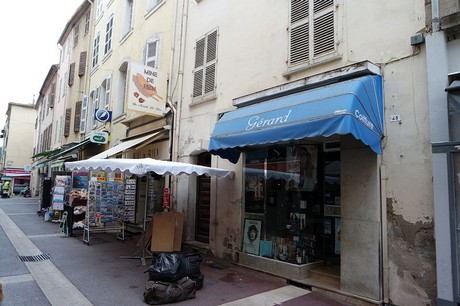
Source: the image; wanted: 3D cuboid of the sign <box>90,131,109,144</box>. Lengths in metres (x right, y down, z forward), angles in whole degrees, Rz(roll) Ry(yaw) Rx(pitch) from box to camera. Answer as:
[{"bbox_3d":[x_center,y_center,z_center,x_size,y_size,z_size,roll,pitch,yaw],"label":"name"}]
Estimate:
[{"bbox_3d":[-6.162,-0.721,14.432,0.774,0.499,0.143,7,-8,-38],"label":"sign"}]

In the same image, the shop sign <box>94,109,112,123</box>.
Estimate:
[{"bbox_3d":[-6.031,-1.770,14.634,0.774,0.509,0.122,7,-8,-38],"label":"shop sign"}]

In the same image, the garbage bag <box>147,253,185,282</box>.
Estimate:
[{"bbox_3d":[-1.115,1.996,5.295,0.591,0.479,0.509,3,-7,-11],"label":"garbage bag"}]

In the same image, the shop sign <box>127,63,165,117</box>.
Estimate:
[{"bbox_3d":[-2.706,-2.058,10.027,1.263,1.446,0.173,7,-8,-38],"label":"shop sign"}]

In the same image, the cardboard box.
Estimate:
[{"bbox_3d":[-1.642,2.110,8.243,0.794,0.977,0.326,1,-7,5],"label":"cardboard box"}]

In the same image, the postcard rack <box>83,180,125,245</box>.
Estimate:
[{"bbox_3d":[-3.644,1.744,9.103,1.059,1.761,0.468,9,-9,-44],"label":"postcard rack"}]

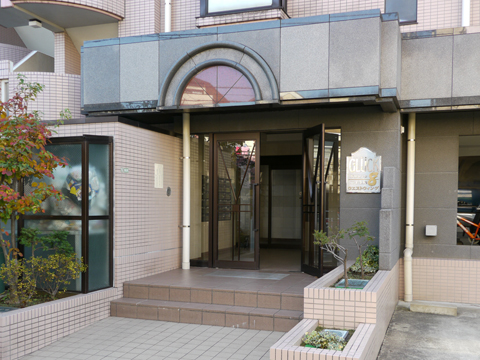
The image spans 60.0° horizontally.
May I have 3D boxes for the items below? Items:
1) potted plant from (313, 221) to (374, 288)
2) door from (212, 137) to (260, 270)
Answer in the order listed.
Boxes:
[{"bbox_3d":[1.157,0.825,4.660,0.670,0.700,0.550,0,-2,16],"label":"potted plant"},{"bbox_3d":[-0.058,0.352,6.890,0.800,2.230,0.060,0,-2,16],"label":"door"}]

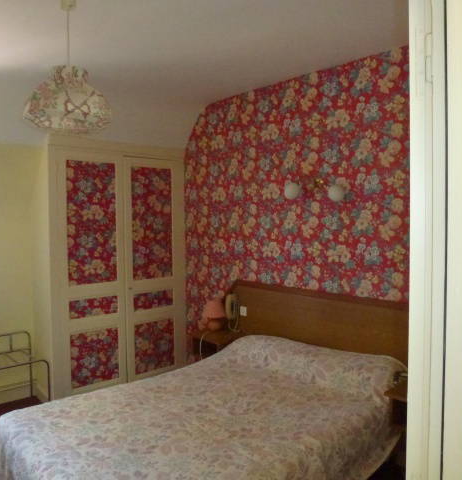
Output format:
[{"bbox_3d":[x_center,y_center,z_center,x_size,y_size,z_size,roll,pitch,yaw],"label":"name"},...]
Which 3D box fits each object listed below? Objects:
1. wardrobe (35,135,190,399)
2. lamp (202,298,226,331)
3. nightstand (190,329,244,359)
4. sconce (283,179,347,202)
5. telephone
[{"bbox_3d":[-1.096,0.235,4.214,1.375,2.242,0.387,-2,3,-43],"label":"wardrobe"},{"bbox_3d":[-0.154,0.674,3.957,0.199,0.284,0.199,0,2,0],"label":"lamp"},{"bbox_3d":[-0.098,0.916,3.892,0.370,0.196,0.370,-2,3,-43],"label":"nightstand"},{"bbox_3d":[0.614,-0.372,3.272,0.145,0.181,0.513,-2,3,-43],"label":"sconce"},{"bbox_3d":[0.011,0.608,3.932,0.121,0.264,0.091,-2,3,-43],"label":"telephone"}]

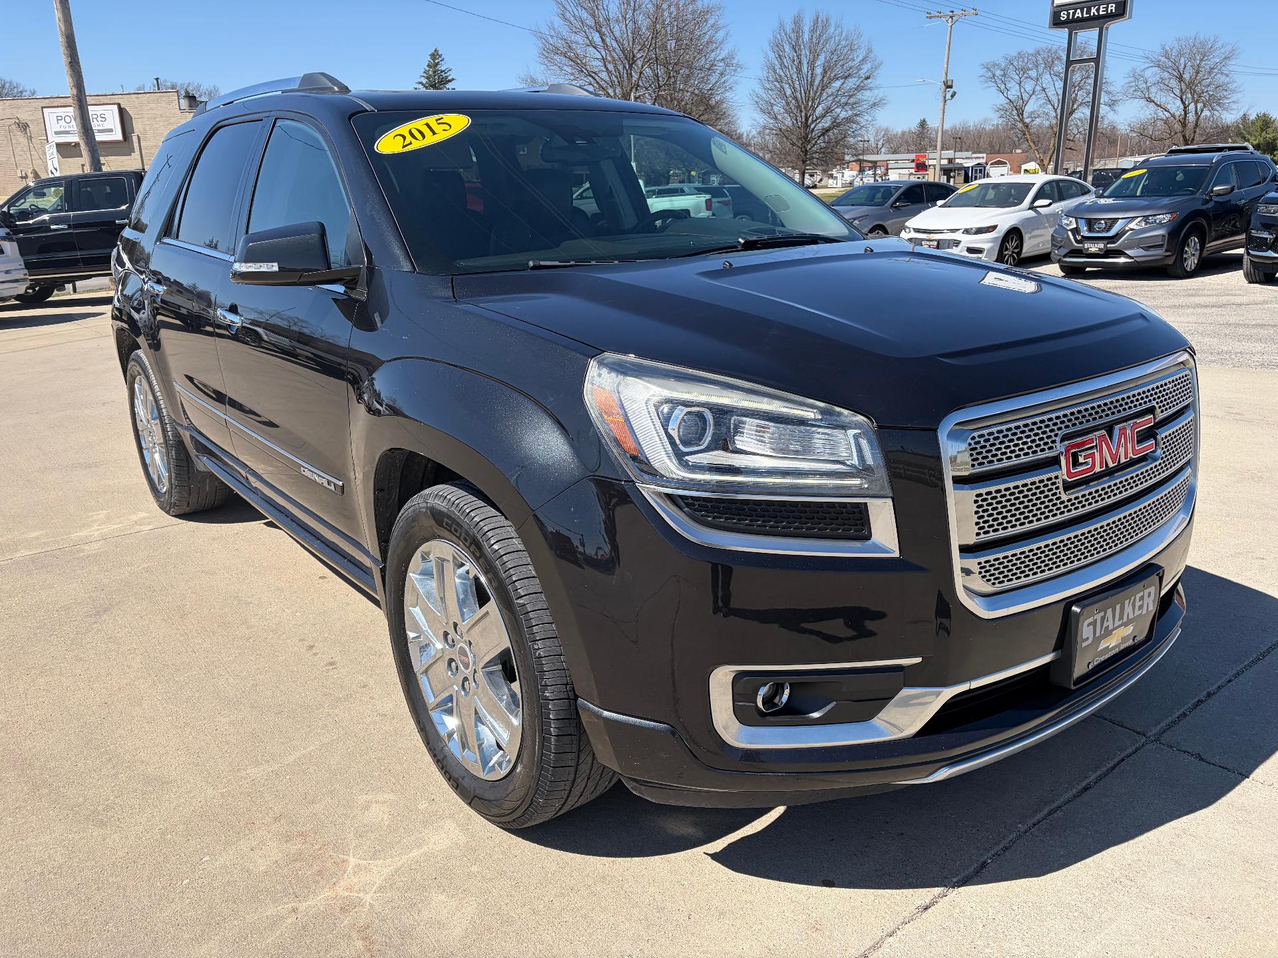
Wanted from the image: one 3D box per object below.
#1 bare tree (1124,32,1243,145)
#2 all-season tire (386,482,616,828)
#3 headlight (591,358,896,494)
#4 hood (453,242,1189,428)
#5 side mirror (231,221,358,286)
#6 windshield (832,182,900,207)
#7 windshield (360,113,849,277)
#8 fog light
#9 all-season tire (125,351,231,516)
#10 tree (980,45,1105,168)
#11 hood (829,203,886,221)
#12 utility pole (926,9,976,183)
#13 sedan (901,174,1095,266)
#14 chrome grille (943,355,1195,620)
[{"bbox_3d":[44.615,-29.960,78.486,8.450,11.612,8.450,7,19,27],"label":"bare tree"},{"bbox_3d":[-0.313,0.378,2.216,0.255,0.780,0.780,-13,20,-36],"label":"all-season tire"},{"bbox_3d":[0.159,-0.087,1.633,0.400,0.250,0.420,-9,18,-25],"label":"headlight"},{"bbox_3d":[0.550,-0.395,2.229,1.600,0.250,1.090,-14,20,-36],"label":"hood"},{"bbox_3d":[-0.837,-0.543,2.322,0.275,0.155,0.165,-13,20,-36],"label":"side mirror"},{"bbox_3d":[4.364,-5.426,18.400,0.820,0.150,1.400,-40,33,-21],"label":"windshield"},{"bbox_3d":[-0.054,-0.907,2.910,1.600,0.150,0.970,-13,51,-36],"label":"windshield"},{"bbox_3d":[0.233,0.391,1.721,0.070,0.070,0.045,-14,20,-36],"label":"fog light"},{"bbox_3d":[-2.171,-0.234,4.516,0.255,0.780,0.780,-13,20,-36],"label":"all-season tire"},{"bbox_3d":[34.877,-31.001,82.893,9.897,11.736,9.897,5,18,21],"label":"tree"},{"bbox_3d":[3.673,-4.906,17.700,1.100,0.260,1.500,-12,20,-33],"label":"hood"},{"bbox_3d":[15.131,-18.208,47.538,2.500,9.128,0.500,3,17,17],"label":"utility pole"},{"bbox_3d":[6.668,-4.581,16.969,4.920,1.460,1.870,-14,20,-35],"label":"sedan"},{"bbox_3d":[0.891,-0.004,1.898,0.936,0.410,0.120,-14,20,-36],"label":"chrome grille"}]

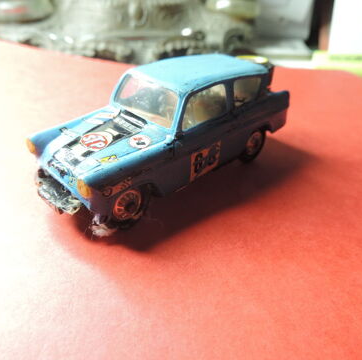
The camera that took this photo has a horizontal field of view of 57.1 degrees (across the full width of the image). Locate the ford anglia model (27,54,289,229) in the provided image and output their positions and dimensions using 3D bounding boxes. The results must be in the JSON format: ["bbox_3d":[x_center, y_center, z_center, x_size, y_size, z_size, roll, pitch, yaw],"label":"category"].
[{"bbox_3d":[-0.003,-0.018,0.113,0.088,0.034,0.036,-25,40,-34],"label":"ford anglia model"}]

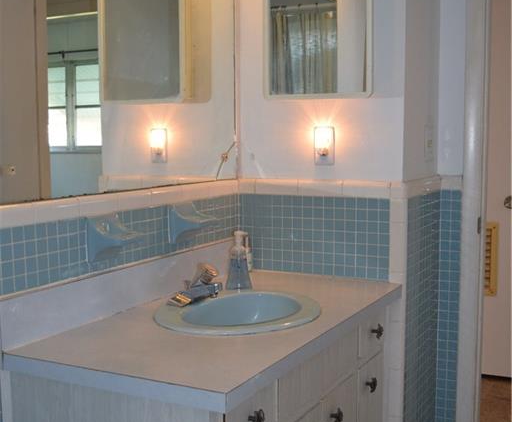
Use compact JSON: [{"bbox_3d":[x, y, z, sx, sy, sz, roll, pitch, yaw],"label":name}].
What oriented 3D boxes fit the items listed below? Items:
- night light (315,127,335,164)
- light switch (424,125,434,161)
[{"bbox_3d":[0.207,-0.204,2.430,0.069,0.119,0.050,3,7,27],"label":"night light"},{"bbox_3d":[0.585,-0.226,2.578,0.011,0.120,0.105,3,7,27],"label":"light switch"}]

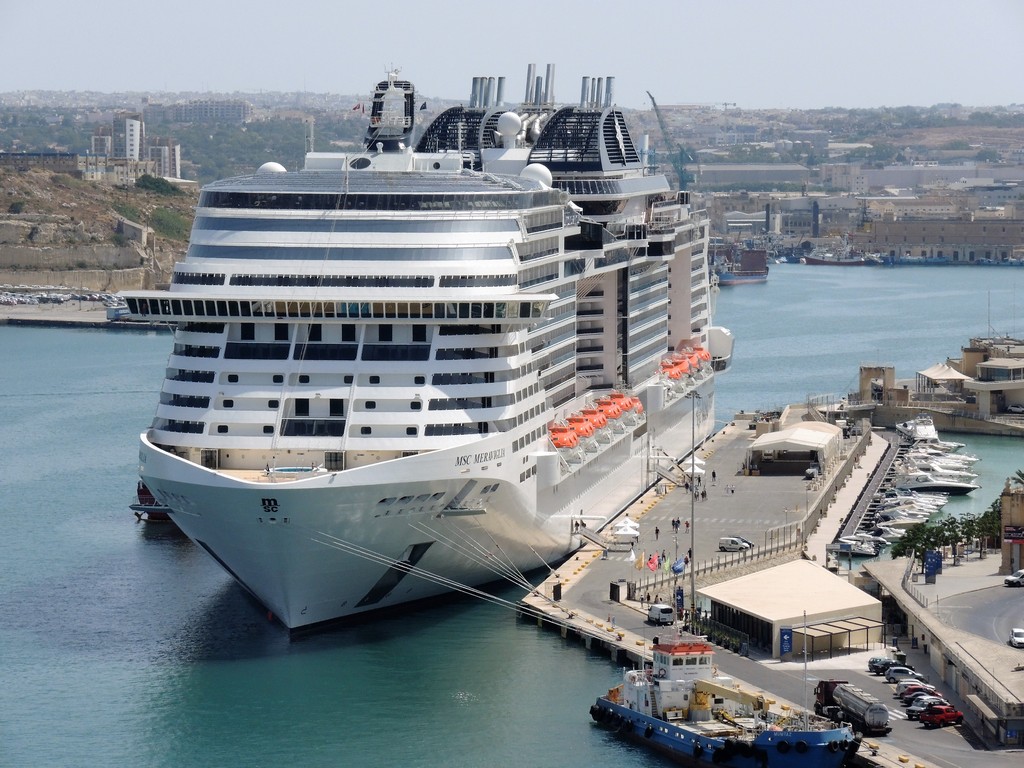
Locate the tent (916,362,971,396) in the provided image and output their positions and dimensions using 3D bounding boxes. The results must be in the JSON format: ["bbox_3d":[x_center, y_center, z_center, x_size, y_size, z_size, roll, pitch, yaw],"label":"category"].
[{"bbox_3d":[83.844,-0.387,773.277,8.000,6.000,19.500,0,4,-3],"label":"tent"}]

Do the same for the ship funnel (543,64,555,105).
[{"bbox_3d":[6.256,-49.758,662.568,1.350,7.360,1.350,1,-22,8],"label":"ship funnel"}]

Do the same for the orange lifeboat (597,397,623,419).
[{"bbox_3d":[14.415,3.773,601.605,3.800,3.200,10.800,1,4,8],"label":"orange lifeboat"}]

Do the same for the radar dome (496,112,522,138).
[{"bbox_3d":[-0.393,-40.885,627.492,3.800,3.900,3.800,1,4,8],"label":"radar dome"}]

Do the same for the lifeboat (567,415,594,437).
[{"bbox_3d":[9.696,6.029,567.504,3.800,3.200,10.800,1,4,8],"label":"lifeboat"}]

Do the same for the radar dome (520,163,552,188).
[{"bbox_3d":[3.220,-26.903,524.847,4.200,4.100,4.200,1,4,8],"label":"radar dome"}]

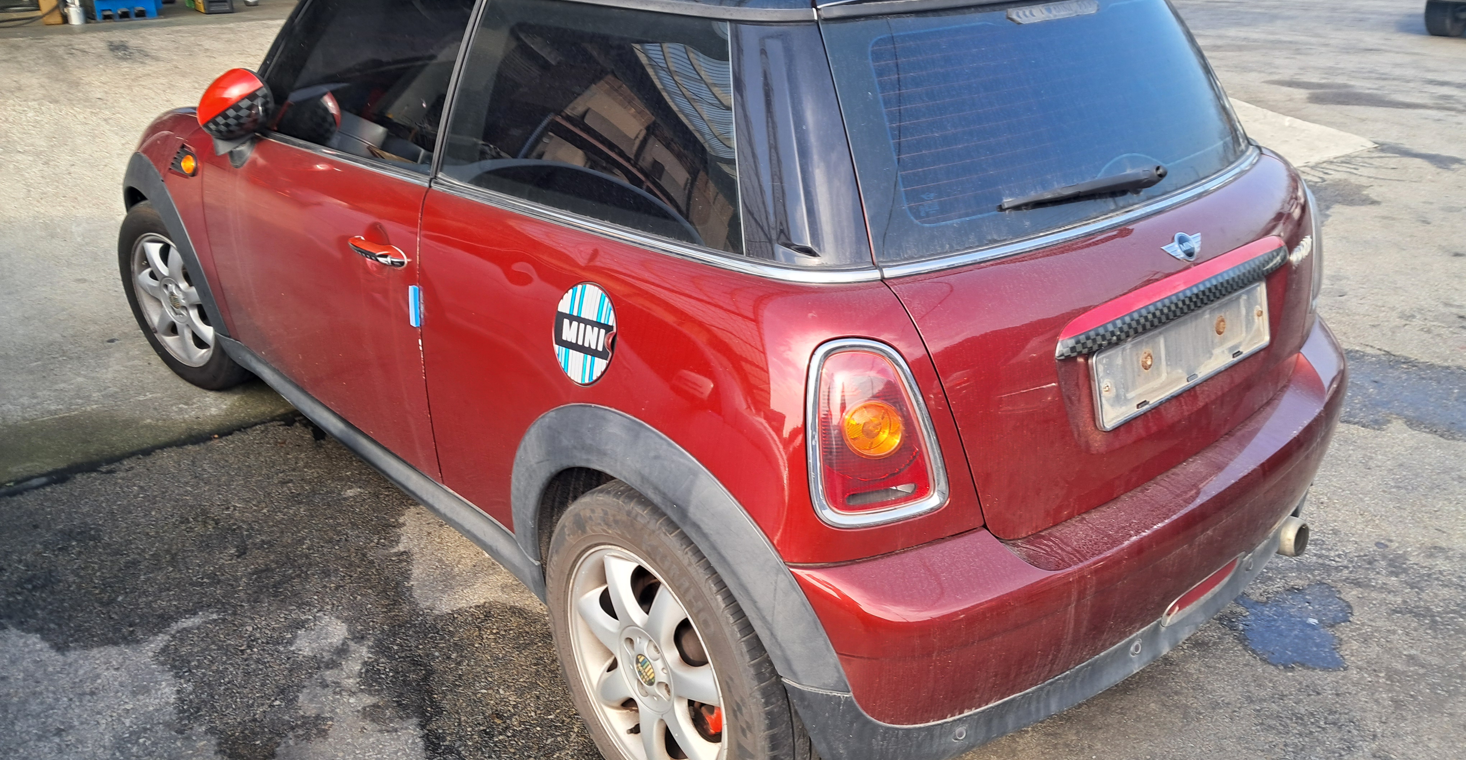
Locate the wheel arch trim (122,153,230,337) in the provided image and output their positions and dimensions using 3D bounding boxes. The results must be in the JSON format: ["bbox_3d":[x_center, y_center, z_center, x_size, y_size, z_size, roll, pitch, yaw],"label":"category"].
[{"bbox_3d":[-1.690,-0.466,3.458,0.135,0.460,0.880,-19,29,-36],"label":"wheel arch trim"}]

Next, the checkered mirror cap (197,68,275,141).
[{"bbox_3d":[-1.136,-0.632,2.608,0.125,0.155,0.200,-12,26,-24],"label":"checkered mirror cap"}]

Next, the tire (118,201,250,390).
[{"bbox_3d":[-1.710,-0.279,3.650,0.615,0.615,0.205,15,28,31],"label":"tire"}]

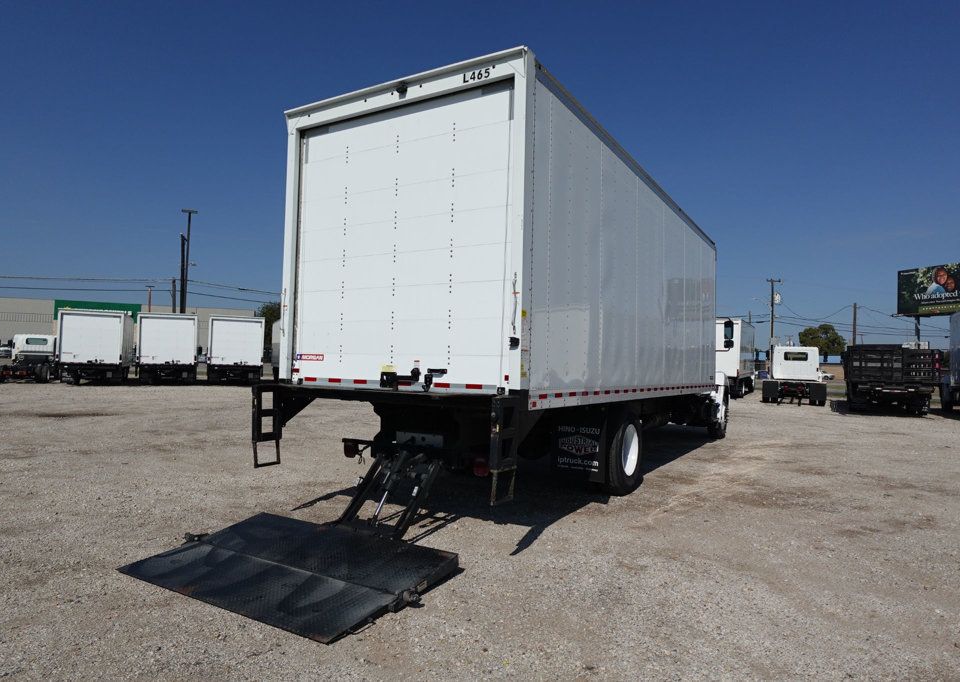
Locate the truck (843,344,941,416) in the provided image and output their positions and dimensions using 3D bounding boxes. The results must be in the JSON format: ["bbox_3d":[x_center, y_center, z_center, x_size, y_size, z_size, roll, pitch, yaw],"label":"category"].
[{"bbox_3d":[15.512,1.347,22.066,2.450,2.450,7.800,0,-2,30],"label":"truck"}]

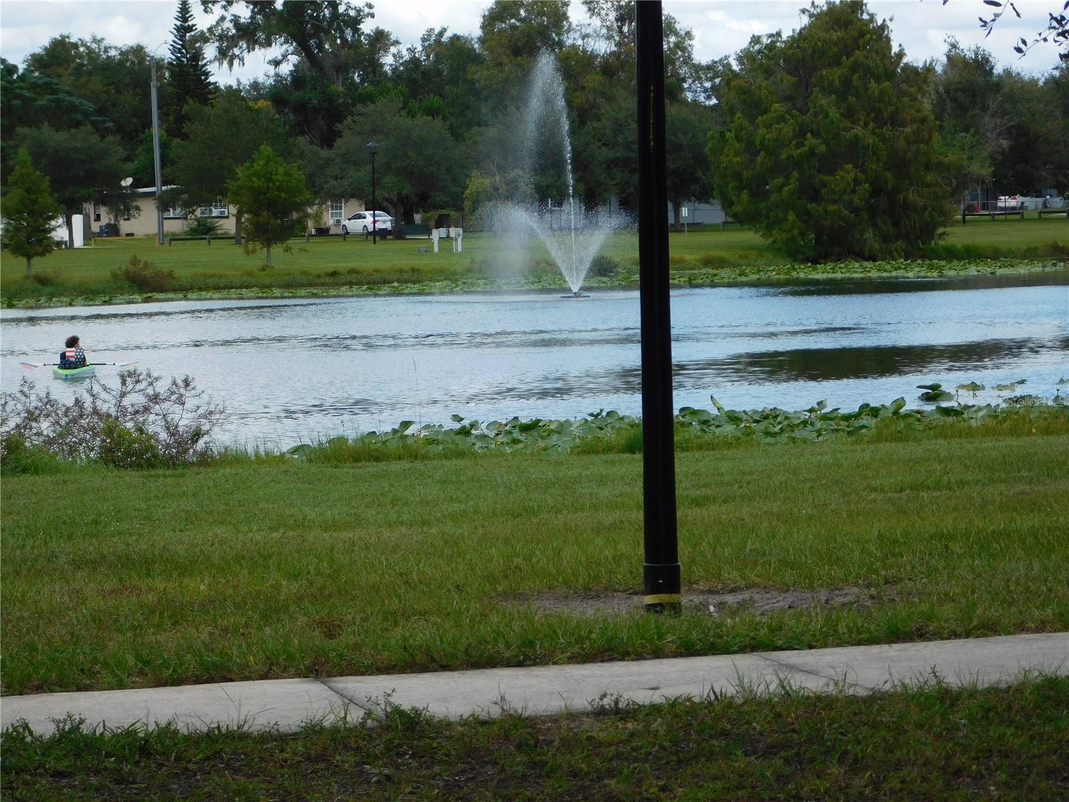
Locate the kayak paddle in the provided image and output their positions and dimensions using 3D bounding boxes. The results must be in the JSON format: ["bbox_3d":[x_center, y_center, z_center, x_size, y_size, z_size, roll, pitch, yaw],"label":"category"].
[{"bbox_3d":[-8.363,-0.663,76.100,2.180,0.140,0.170,-1,2,3],"label":"kayak paddle"}]

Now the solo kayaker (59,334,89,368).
[{"bbox_3d":[-8.467,-0.874,76.000,0.520,0.720,0.780,-1,2,5],"label":"solo kayaker"}]

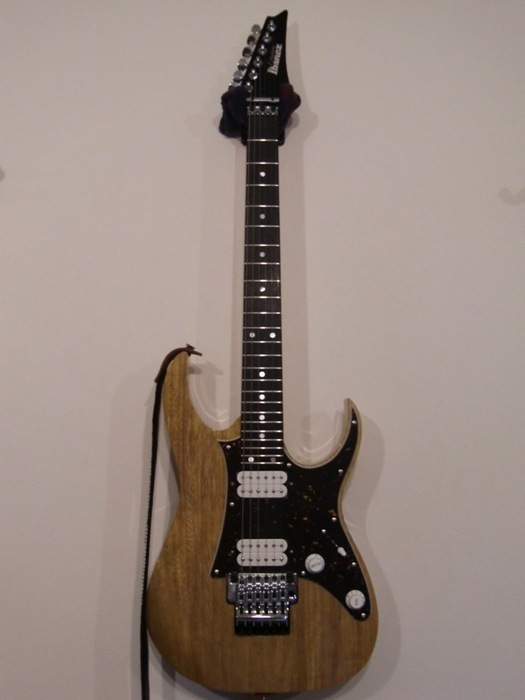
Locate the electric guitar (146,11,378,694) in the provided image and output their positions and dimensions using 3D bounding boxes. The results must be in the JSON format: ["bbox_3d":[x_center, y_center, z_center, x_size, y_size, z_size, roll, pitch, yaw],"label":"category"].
[{"bbox_3d":[0.001,-0.034,0.961,0.310,0.990,0.066,0,-7,0],"label":"electric guitar"}]

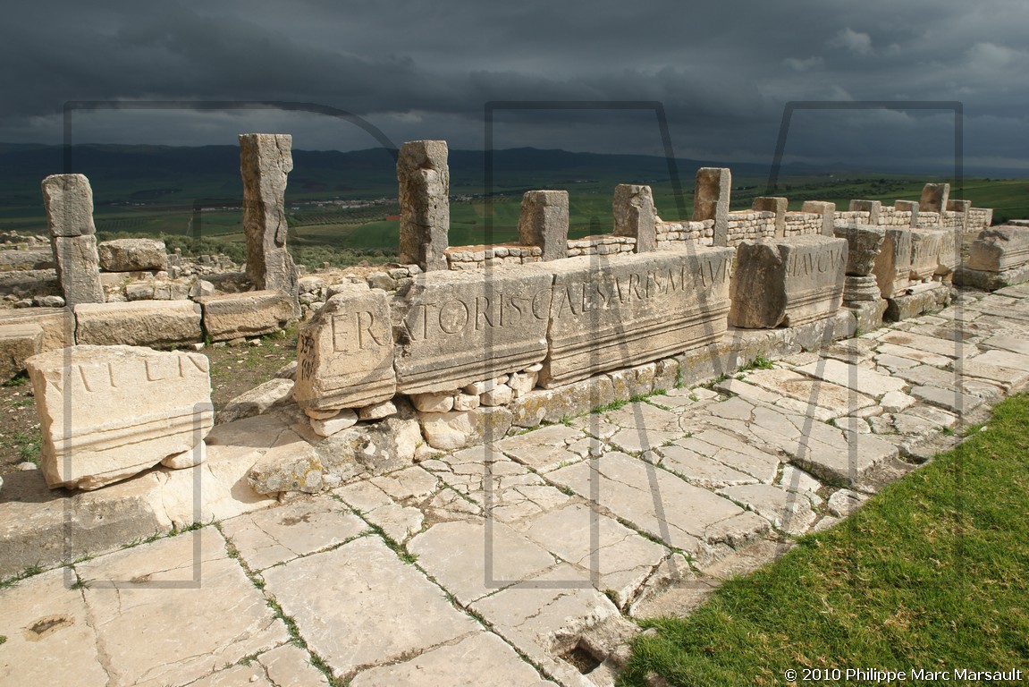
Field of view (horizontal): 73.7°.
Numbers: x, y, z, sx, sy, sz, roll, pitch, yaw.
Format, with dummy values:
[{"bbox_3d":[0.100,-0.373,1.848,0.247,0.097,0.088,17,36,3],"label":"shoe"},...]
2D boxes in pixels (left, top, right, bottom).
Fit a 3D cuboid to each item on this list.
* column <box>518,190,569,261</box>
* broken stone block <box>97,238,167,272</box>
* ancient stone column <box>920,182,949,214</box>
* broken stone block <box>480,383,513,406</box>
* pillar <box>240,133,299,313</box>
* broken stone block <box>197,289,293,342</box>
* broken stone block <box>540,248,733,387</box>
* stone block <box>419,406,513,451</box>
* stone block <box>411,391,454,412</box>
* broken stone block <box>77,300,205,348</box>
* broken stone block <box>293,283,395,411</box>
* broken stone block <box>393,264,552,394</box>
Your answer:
[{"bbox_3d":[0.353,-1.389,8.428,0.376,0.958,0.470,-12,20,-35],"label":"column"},{"bbox_3d":[-4.074,-0.933,7.290,0.580,0.290,0.420,-12,20,-35],"label":"broken stone block"},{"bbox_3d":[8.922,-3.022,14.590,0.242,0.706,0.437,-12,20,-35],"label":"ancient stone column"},{"bbox_3d":[-0.129,0.312,4.495,0.190,0.130,0.180,-11,18,-39],"label":"broken stone block"},{"bbox_3d":[-2.493,-1.170,7.002,0.372,1.830,0.535,-11,18,-36],"label":"pillar"},{"bbox_3d":[-2.613,-0.300,6.652,0.856,0.385,0.375,-11,18,-36],"label":"broken stone block"},{"bbox_3d":[0.820,-0.274,5.259,2.012,0.770,0.514,-11,18,-36],"label":"broken stone block"},{"bbox_3d":[-0.349,0.489,4.362,0.620,0.250,0.300,-11,18,-39],"label":"stone block"},{"bbox_3d":[-0.513,0.293,3.922,0.269,0.118,0.202,-12,20,-35],"label":"stone block"},{"bbox_3d":[-3.351,-0.176,6.107,0.995,0.417,0.396,-11,18,-36],"label":"broken stone block"},{"bbox_3d":[-0.970,0.017,3.871,0.460,0.580,0.400,-10,17,-36],"label":"broken stone block"},{"bbox_3d":[-0.346,-0.123,4.442,1.130,0.620,0.500,-11,17,-37],"label":"broken stone block"}]

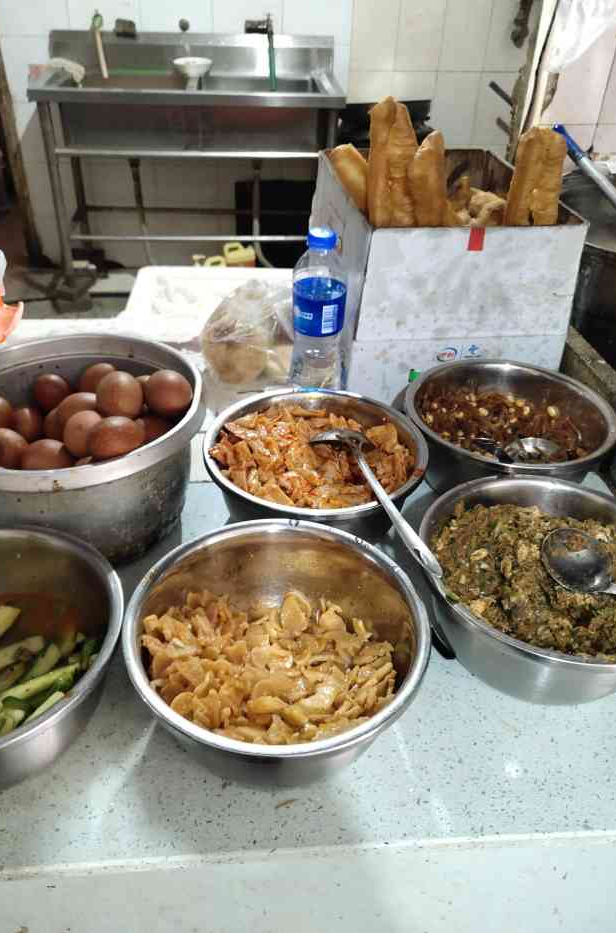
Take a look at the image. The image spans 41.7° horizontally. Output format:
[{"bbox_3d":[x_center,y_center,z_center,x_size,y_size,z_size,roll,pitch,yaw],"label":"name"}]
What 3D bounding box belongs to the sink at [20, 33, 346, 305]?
[{"bbox_3d":[-0.443,-1.176,3.237,1.100,0.914,0.530,-1,37,-4],"label":"sink"}]

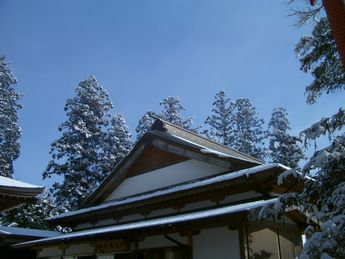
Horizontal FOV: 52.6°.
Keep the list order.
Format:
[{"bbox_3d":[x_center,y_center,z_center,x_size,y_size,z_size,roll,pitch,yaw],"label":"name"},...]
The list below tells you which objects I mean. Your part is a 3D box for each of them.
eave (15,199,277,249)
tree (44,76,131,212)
[{"bbox_3d":[-2.550,4.125,14.419,16.240,0.673,1.400,-22,-32,40],"label":"eave"},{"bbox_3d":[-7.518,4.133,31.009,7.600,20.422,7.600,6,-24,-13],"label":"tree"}]

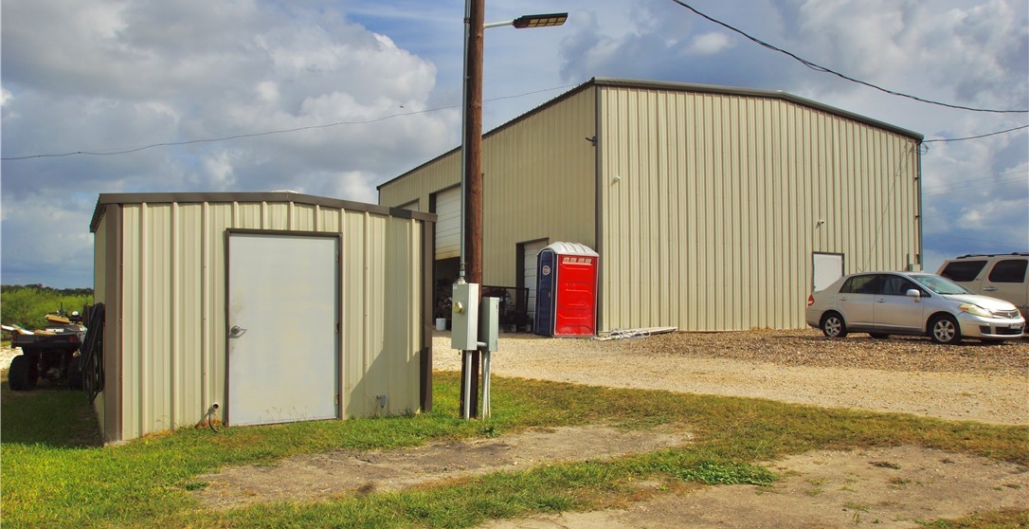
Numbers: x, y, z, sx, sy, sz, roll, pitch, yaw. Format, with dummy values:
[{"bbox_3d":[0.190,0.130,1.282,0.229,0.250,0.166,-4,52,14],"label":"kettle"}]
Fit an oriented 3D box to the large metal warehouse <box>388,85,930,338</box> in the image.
[{"bbox_3d":[3.290,-1.100,28.300,12.450,6.620,18.650,2,-3,-27],"label":"large metal warehouse"}]

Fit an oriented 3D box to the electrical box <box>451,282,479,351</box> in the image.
[{"bbox_3d":[-0.587,0.621,8.480,0.170,0.775,0.310,4,-4,-43],"label":"electrical box"}]

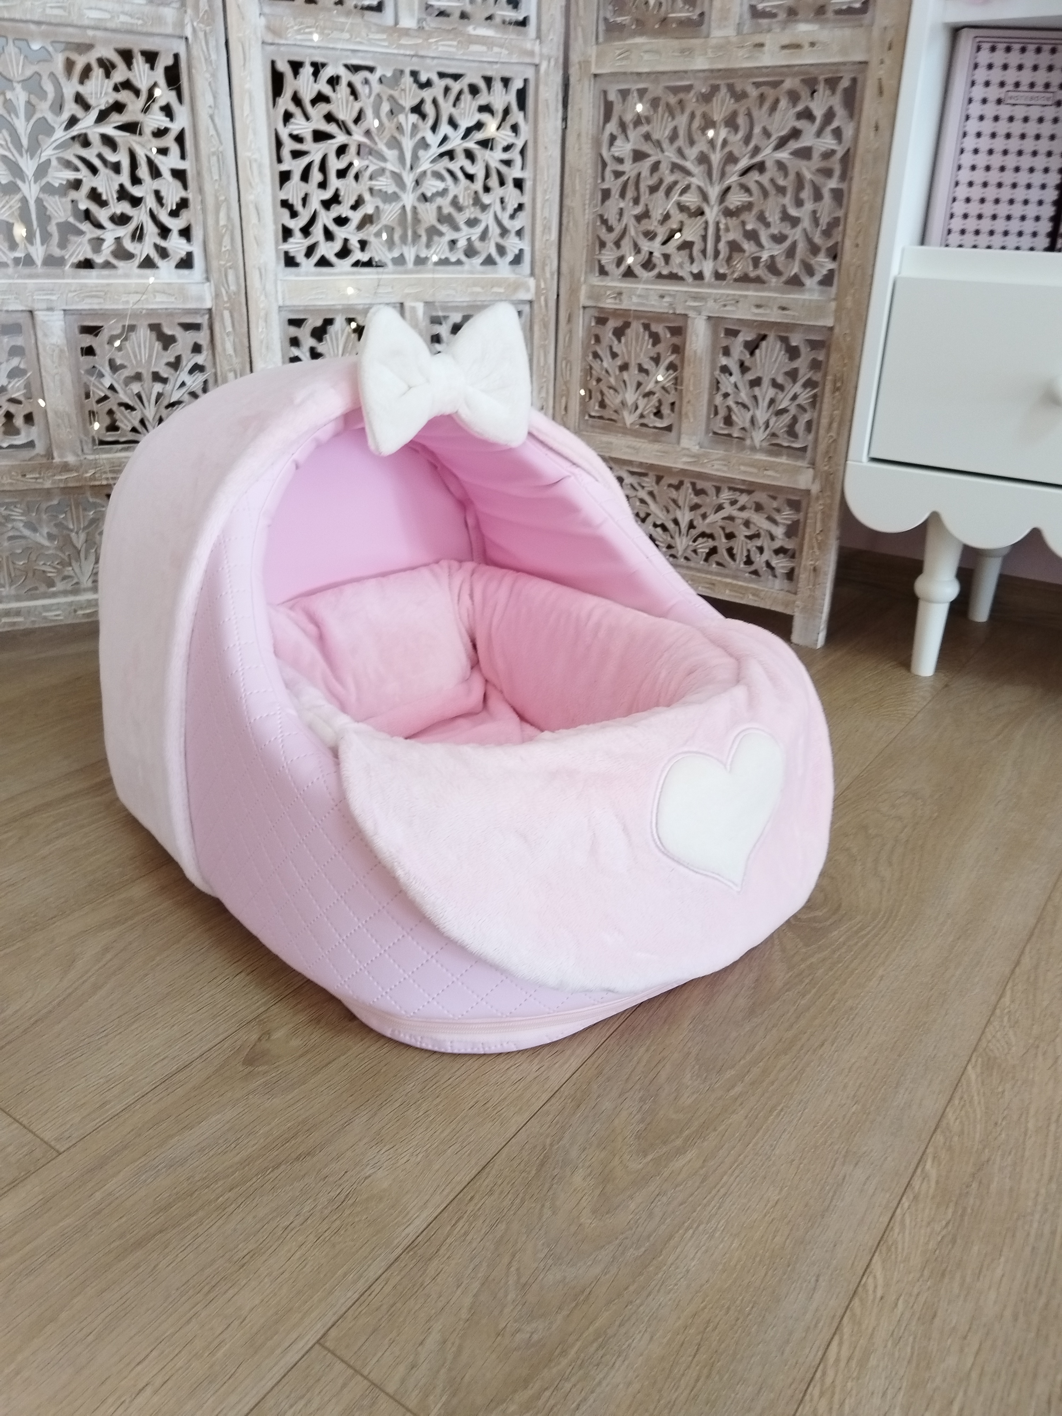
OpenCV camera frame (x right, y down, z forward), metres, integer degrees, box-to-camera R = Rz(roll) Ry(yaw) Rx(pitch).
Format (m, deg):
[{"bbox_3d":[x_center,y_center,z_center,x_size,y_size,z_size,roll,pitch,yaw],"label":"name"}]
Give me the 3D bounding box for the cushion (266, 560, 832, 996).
[{"bbox_3d":[-0.030,0.031,0.838,0.362,0.190,0.485,-20,31,-39],"label":"cushion"}]

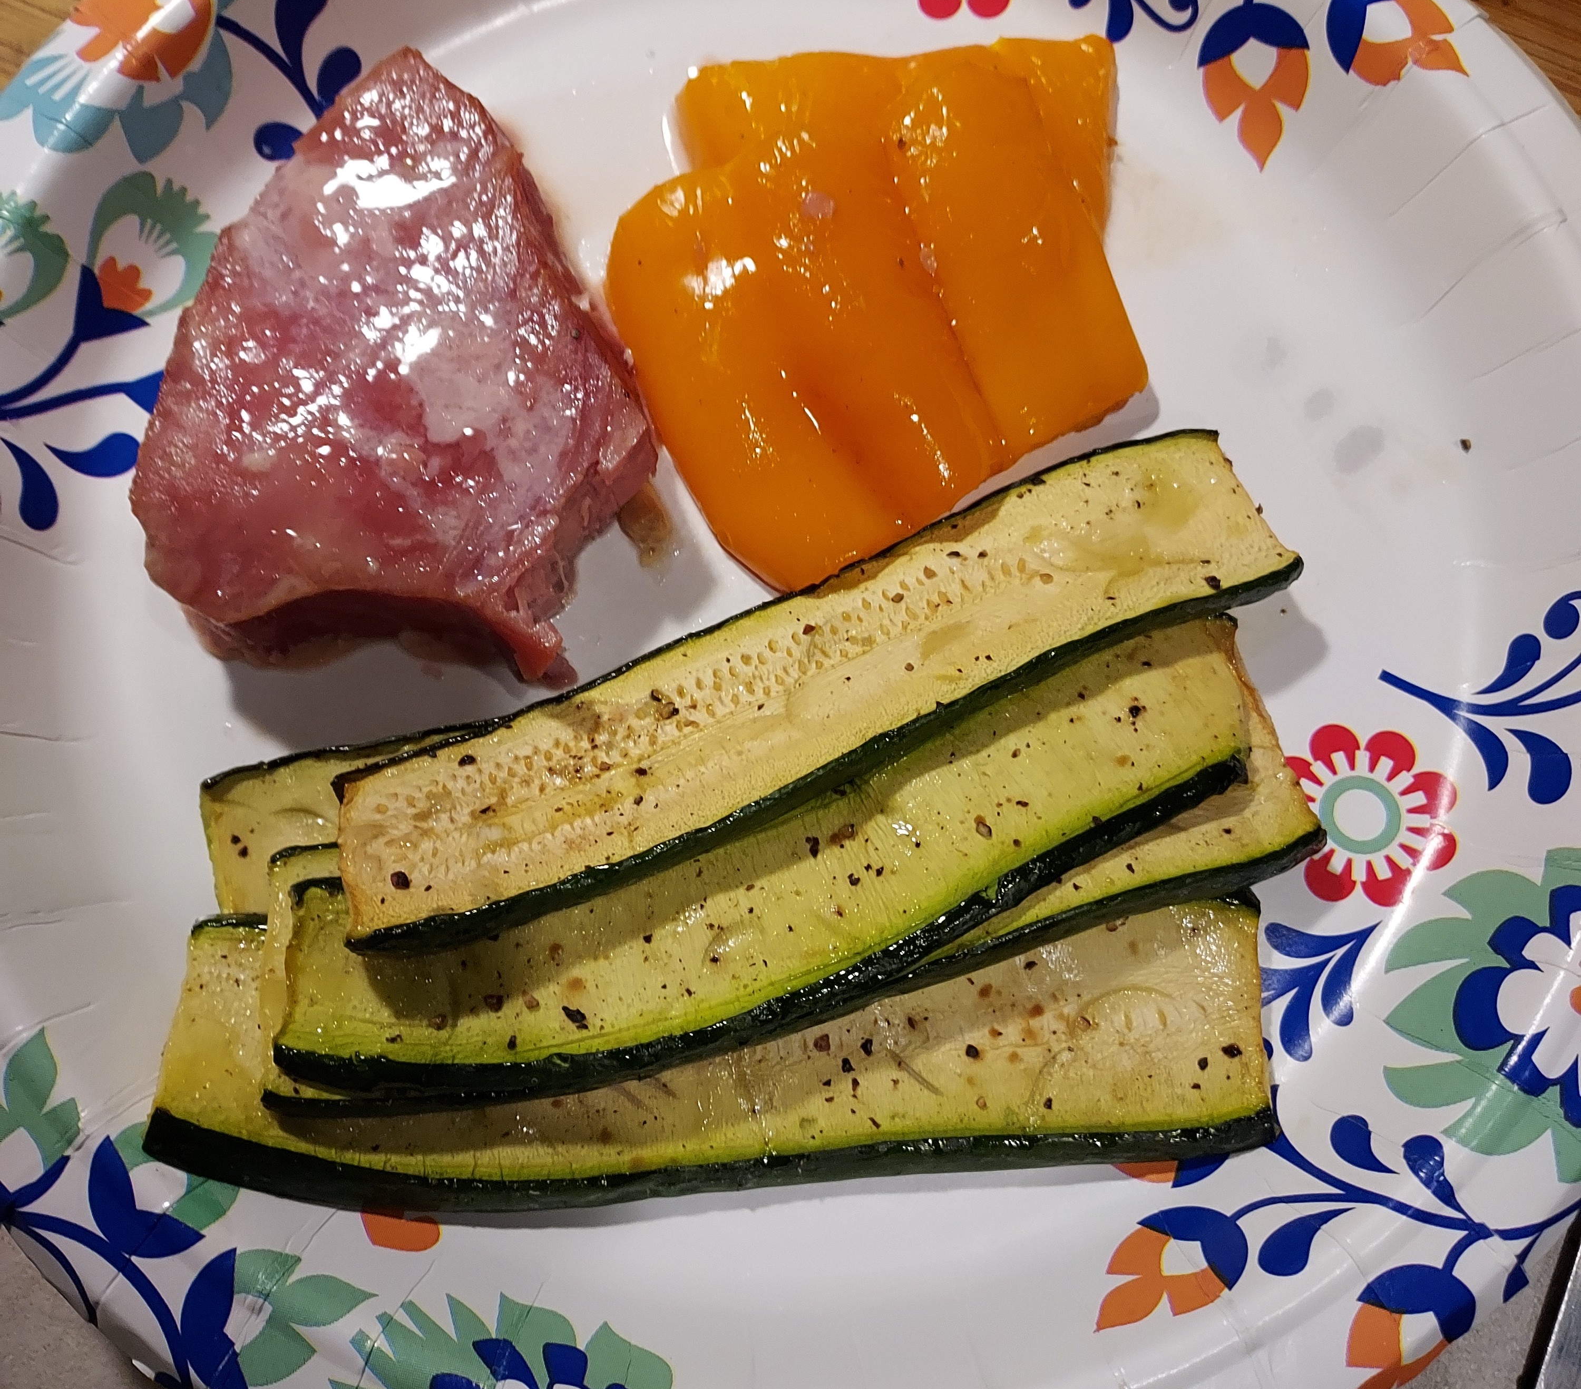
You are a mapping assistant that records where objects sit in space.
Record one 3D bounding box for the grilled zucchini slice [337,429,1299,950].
[{"bbox_3d":[0.003,-0.001,0.190,0.129,0.013,0.031,-22,78,-6],"label":"grilled zucchini slice"}]

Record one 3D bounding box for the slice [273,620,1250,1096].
[{"bbox_3d":[-0.001,0.024,0.188,0.132,0.013,0.034,-16,77,-5],"label":"slice"}]

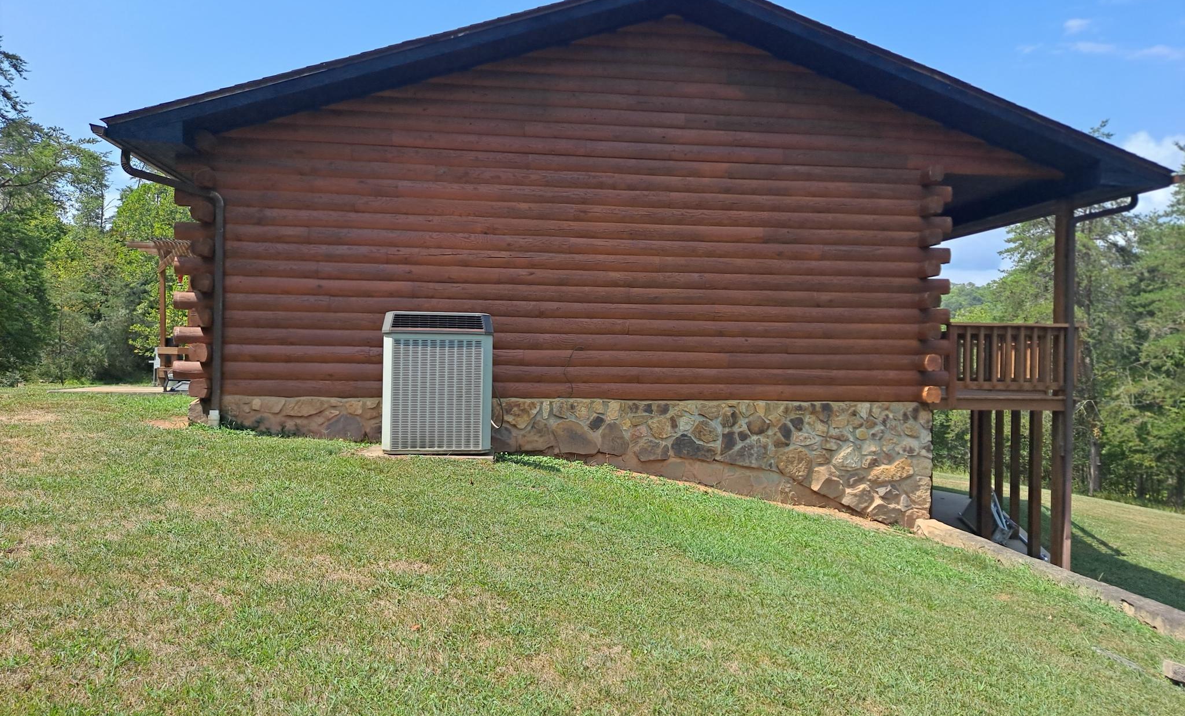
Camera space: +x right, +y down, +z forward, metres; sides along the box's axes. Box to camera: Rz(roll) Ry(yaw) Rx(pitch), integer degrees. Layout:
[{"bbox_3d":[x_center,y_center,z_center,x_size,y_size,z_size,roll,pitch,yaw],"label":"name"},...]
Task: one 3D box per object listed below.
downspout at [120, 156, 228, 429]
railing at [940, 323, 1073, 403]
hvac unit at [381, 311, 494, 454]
[{"bbox_3d":[-4.075,-0.681,8.307,1.059,2.696,0.340,1,0,-8],"label":"downspout"},{"bbox_3d":[4.655,0.029,9.521,1.590,0.839,0.130,1,0,-8],"label":"railing"},{"bbox_3d":[-1.363,0.205,7.689,0.940,1.200,0.880,1,0,-8],"label":"hvac unit"}]

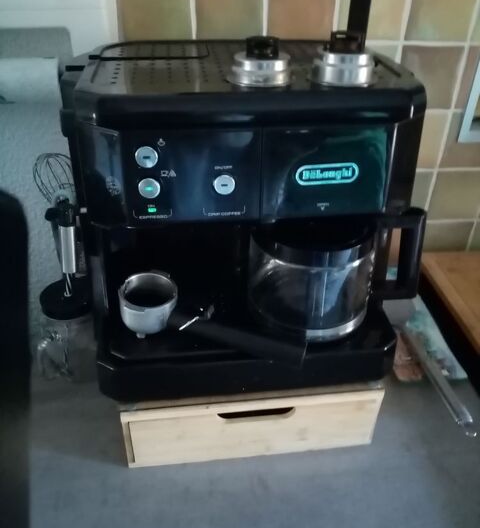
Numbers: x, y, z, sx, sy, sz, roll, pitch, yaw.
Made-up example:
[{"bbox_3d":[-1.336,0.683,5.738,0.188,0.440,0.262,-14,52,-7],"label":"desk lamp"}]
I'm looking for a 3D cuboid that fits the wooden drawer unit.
[{"bbox_3d":[0.000,0.115,0.706,0.306,0.099,0.310,-3,33,-6],"label":"wooden drawer unit"}]

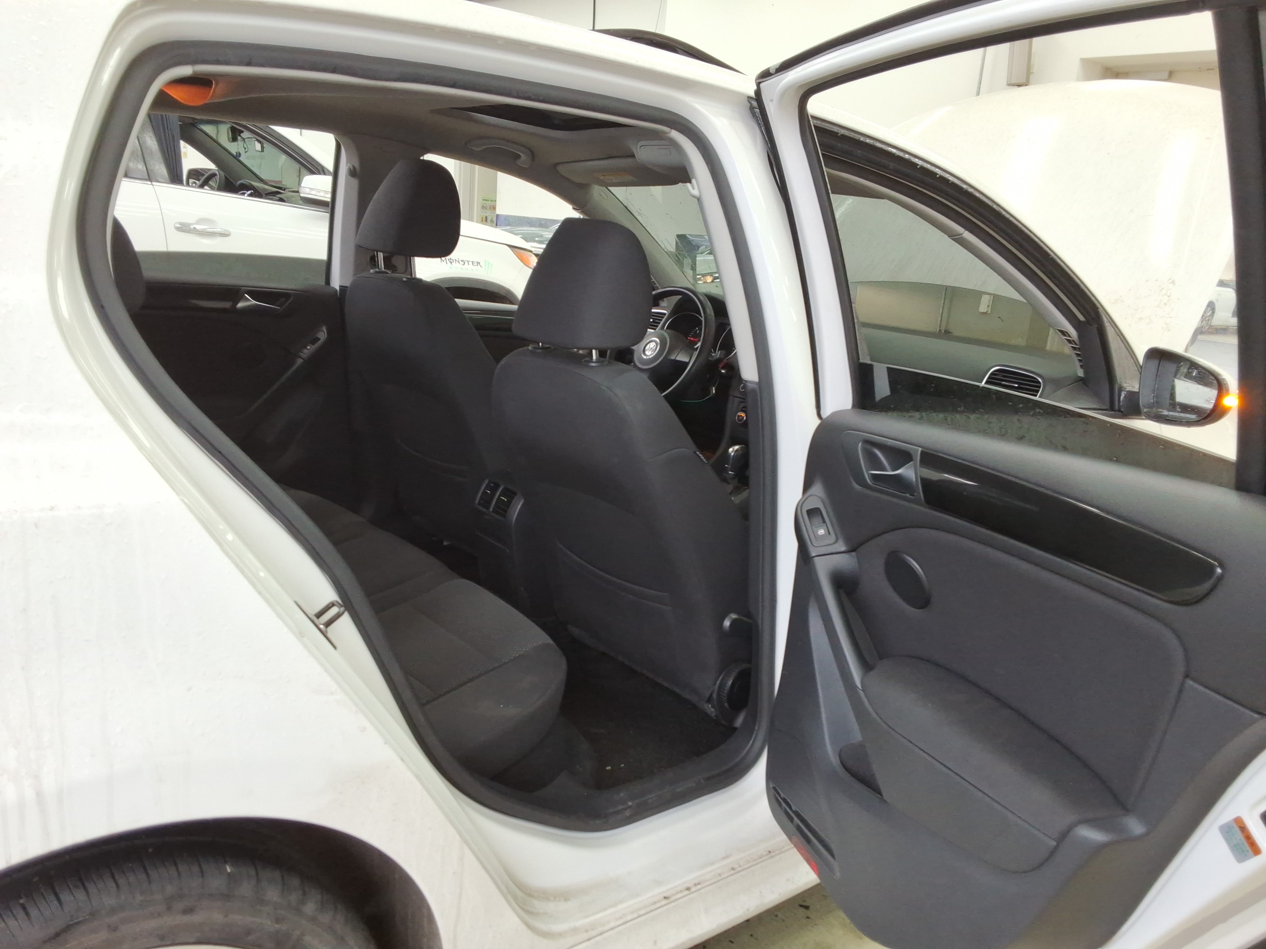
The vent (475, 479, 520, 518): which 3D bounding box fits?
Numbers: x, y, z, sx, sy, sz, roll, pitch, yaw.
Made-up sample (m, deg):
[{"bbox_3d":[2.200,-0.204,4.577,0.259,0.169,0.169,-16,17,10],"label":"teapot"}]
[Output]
[{"bbox_3d":[-0.274,0.049,2.068,0.030,0.057,0.105,26,-3,-40],"label":"vent"}]

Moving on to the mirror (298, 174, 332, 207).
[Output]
[{"bbox_3d":[-1.431,-1.310,4.733,0.160,0.170,0.230,-6,17,-37],"label":"mirror"}]

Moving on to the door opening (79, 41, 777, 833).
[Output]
[{"bbox_3d":[-0.156,0.011,1.216,0.900,0.980,0.190,-6,17,-37],"label":"door opening"}]

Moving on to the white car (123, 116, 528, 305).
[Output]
[{"bbox_3d":[-2.636,-1.120,5.240,4.700,1.730,1.900,-6,17,-37],"label":"white car"}]

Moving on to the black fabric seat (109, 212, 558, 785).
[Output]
[{"bbox_3d":[-0.731,-0.031,1.679,0.750,0.820,1.310,-6,17,-37],"label":"black fabric seat"}]

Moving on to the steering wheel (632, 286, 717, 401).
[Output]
[{"bbox_3d":[0.064,-0.337,2.705,0.100,0.370,0.370,27,-4,-40],"label":"steering wheel"}]

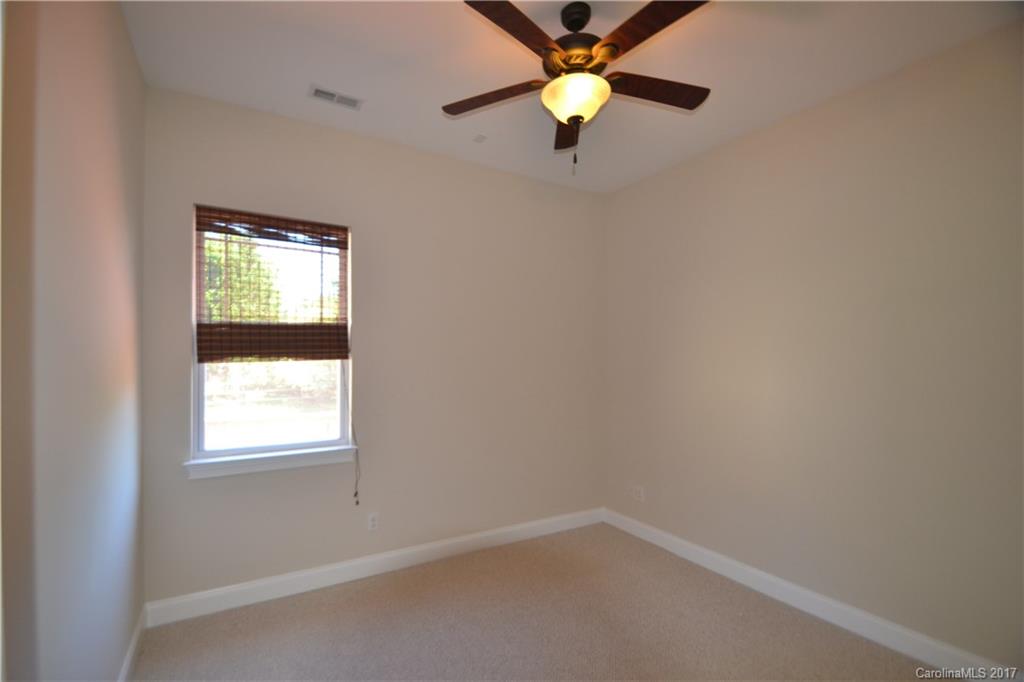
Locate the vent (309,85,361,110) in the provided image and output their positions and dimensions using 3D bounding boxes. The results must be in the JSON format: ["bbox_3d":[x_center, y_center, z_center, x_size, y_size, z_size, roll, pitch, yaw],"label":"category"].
[{"bbox_3d":[-0.970,-1.335,2.352,0.280,0.025,0.135,1,-1,-30],"label":"vent"}]

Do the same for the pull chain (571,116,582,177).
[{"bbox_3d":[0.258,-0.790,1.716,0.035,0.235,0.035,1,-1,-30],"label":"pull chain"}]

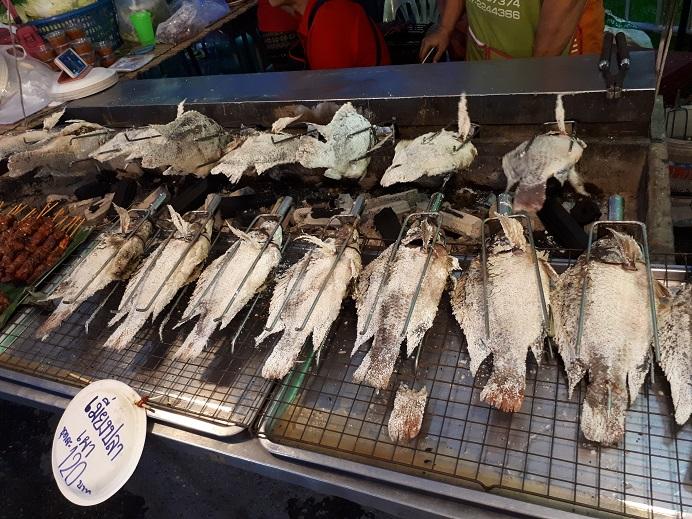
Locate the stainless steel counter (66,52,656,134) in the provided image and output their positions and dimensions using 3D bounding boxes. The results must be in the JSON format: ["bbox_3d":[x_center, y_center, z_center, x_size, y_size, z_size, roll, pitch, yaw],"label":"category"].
[{"bbox_3d":[-0.109,-0.389,1.316,1.503,0.076,0.148,6,45,25],"label":"stainless steel counter"}]

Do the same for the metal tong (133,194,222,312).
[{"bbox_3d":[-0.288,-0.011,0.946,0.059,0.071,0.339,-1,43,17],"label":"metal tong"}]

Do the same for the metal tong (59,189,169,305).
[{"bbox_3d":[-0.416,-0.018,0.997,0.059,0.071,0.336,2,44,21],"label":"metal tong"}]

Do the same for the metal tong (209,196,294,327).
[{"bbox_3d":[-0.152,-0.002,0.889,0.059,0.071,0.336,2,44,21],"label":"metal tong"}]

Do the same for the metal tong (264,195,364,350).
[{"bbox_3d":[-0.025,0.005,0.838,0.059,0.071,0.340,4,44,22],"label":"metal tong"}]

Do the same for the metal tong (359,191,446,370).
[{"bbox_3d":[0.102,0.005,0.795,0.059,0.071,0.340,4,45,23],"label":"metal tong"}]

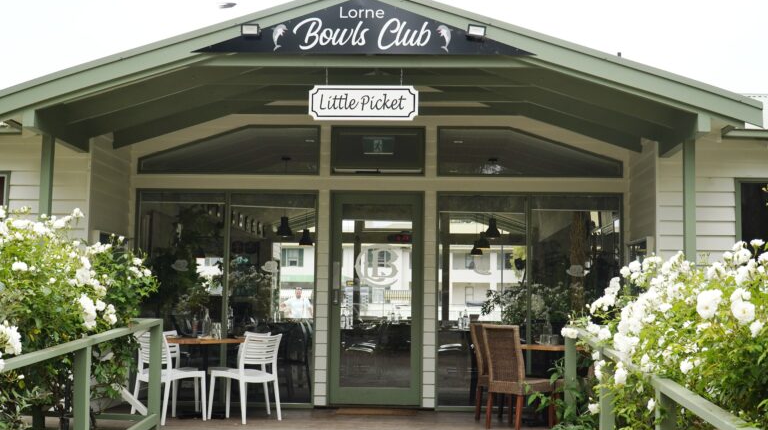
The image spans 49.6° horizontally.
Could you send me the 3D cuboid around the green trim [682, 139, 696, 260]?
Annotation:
[{"bbox_3d":[2.652,0.616,7.143,0.095,2.567,0.095,1,-6,2],"label":"green trim"}]

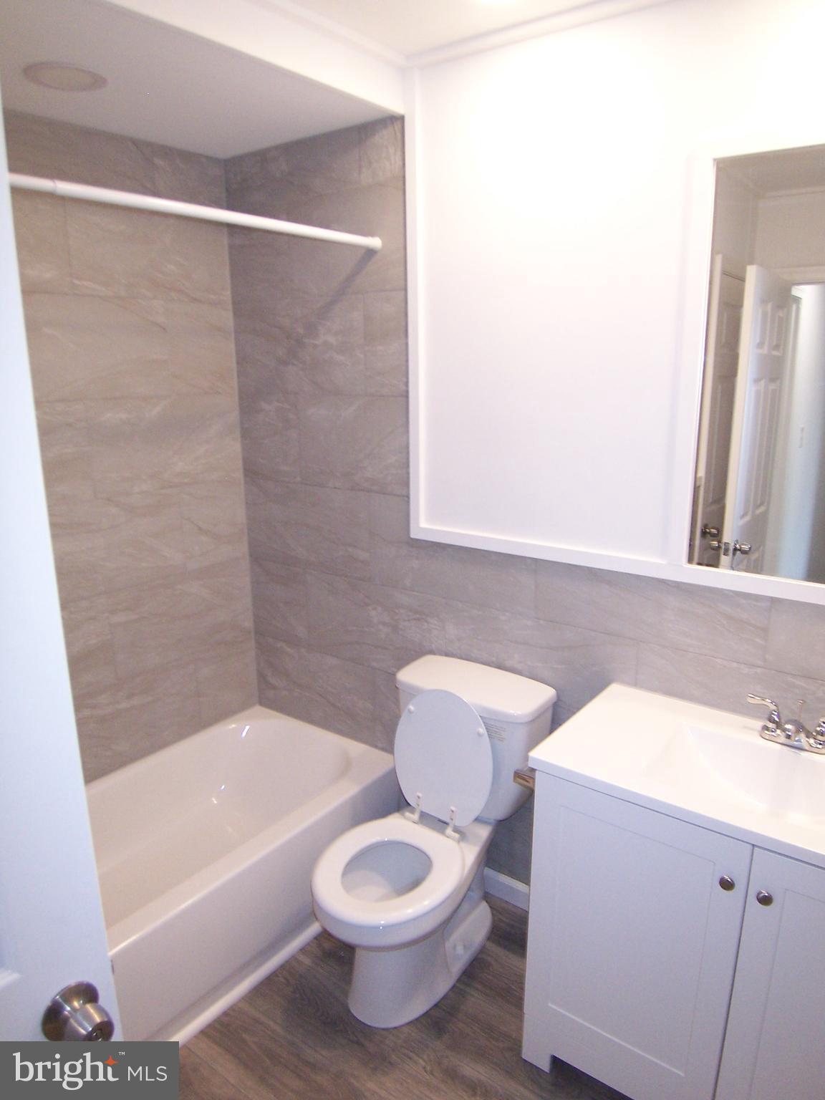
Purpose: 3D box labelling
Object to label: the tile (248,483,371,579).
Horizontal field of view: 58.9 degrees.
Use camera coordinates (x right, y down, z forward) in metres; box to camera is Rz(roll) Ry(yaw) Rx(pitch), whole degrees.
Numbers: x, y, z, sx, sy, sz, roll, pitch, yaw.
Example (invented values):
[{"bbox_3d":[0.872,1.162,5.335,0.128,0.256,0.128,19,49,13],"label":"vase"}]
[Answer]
[{"bbox_3d":[-0.379,-0.082,2.570,0.622,0.300,0.010,10,17,37],"label":"tile"}]

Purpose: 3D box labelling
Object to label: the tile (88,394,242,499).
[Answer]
[{"bbox_3d":[-0.817,-0.367,2.496,0.010,0.304,0.589,10,17,37],"label":"tile"}]

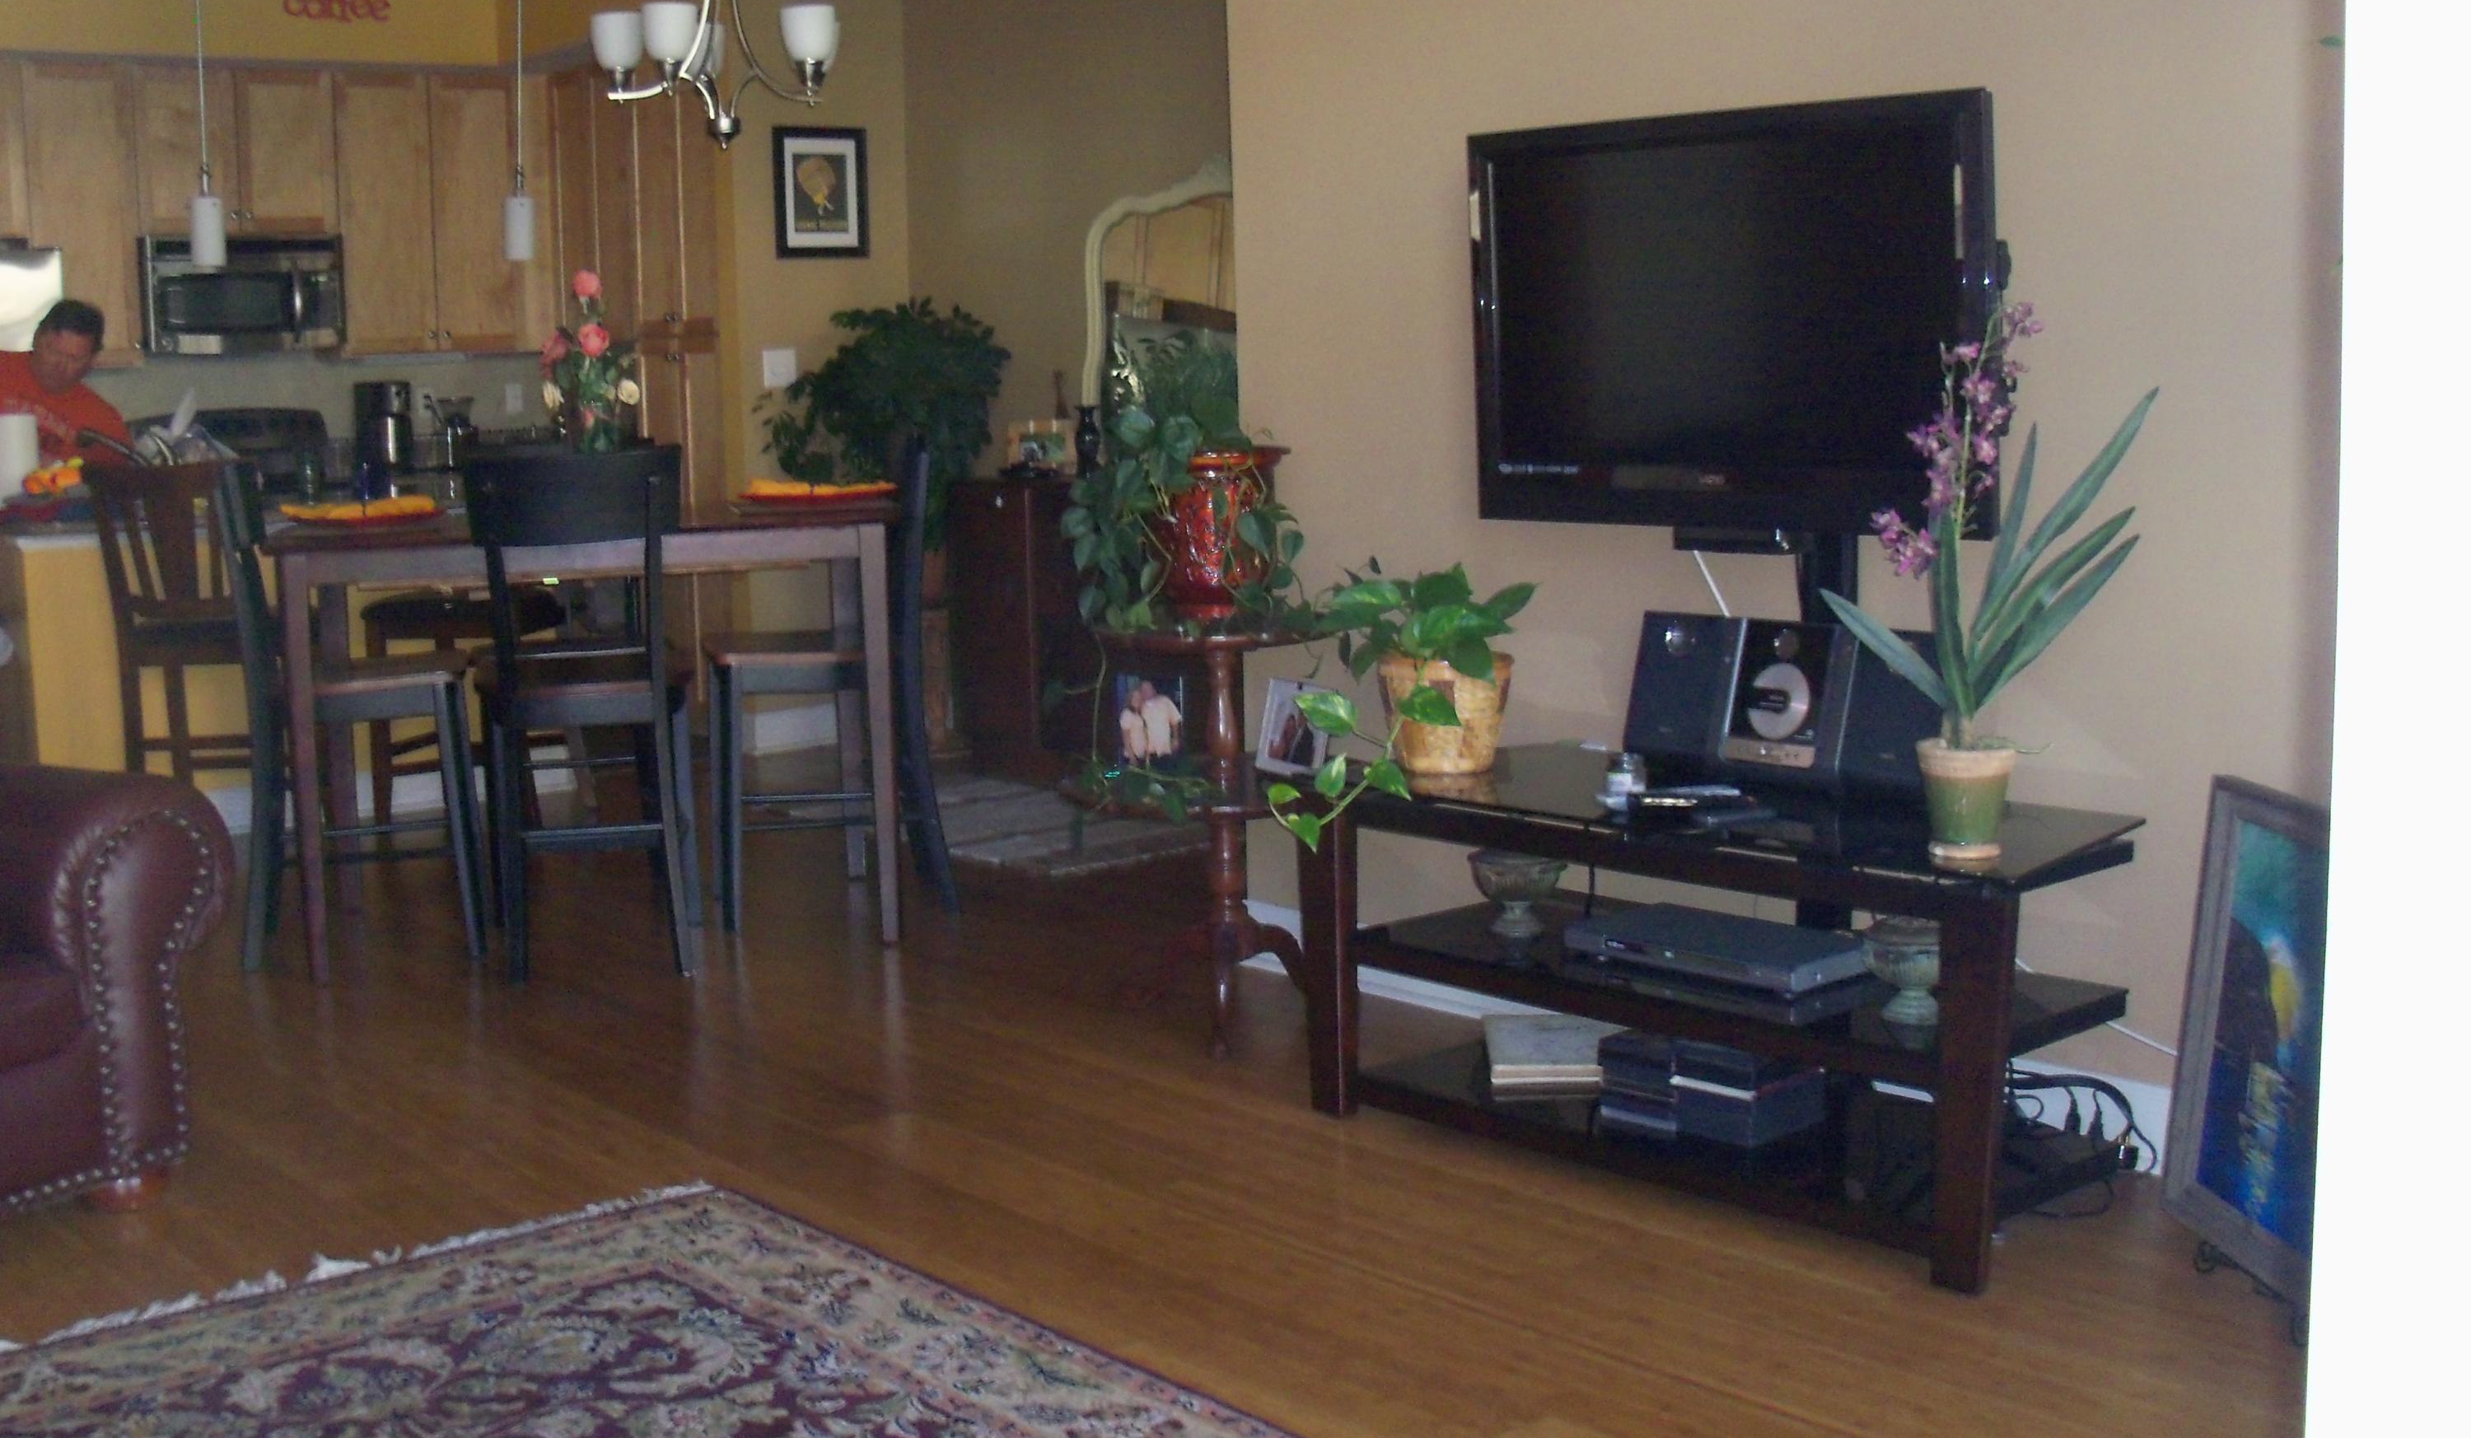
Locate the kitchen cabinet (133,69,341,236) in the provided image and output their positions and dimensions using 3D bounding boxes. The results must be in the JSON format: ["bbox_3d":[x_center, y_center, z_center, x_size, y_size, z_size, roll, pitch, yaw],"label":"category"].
[{"bbox_3d":[-3.893,-2.166,9.608,0.760,0.620,0.330,-8,10,-40],"label":"kitchen cabinet"}]

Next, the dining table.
[{"bbox_3d":[-1.371,0.013,5.411,1.234,0.897,0.892,-3,8,-14],"label":"dining table"}]

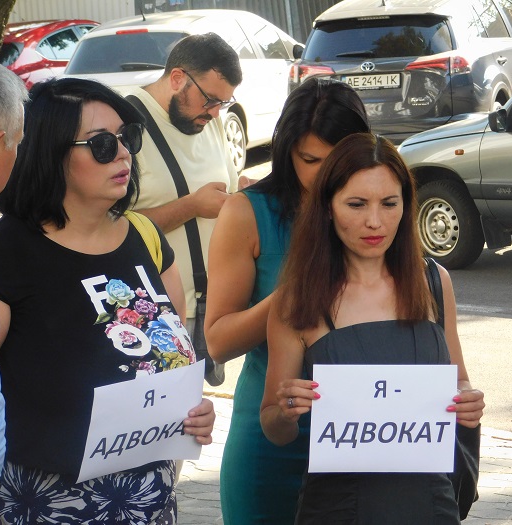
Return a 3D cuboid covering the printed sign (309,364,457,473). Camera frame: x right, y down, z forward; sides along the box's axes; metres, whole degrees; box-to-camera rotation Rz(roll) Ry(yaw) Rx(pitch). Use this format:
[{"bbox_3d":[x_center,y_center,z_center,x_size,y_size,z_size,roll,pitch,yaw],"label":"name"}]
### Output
[{"bbox_3d":[0.249,0.305,5.830,0.299,0.211,0.008,1,4,-17],"label":"printed sign"}]

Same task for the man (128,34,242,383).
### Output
[{"bbox_3d":[-0.146,0.285,7.759,0.480,1.750,0.540,2,7,45],"label":"man"}]

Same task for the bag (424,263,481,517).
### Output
[{"bbox_3d":[0.386,0.257,6.100,0.130,0.520,0.270,-2,6,-12],"label":"bag"}]

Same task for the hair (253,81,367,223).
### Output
[{"bbox_3d":[0.125,-0.245,6.500,0.250,0.310,0.250,-6,6,-15],"label":"hair"}]

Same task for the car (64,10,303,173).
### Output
[{"bbox_3d":[-0.540,-1.808,31.778,1.800,1.600,4.400,-2,6,19],"label":"car"}]

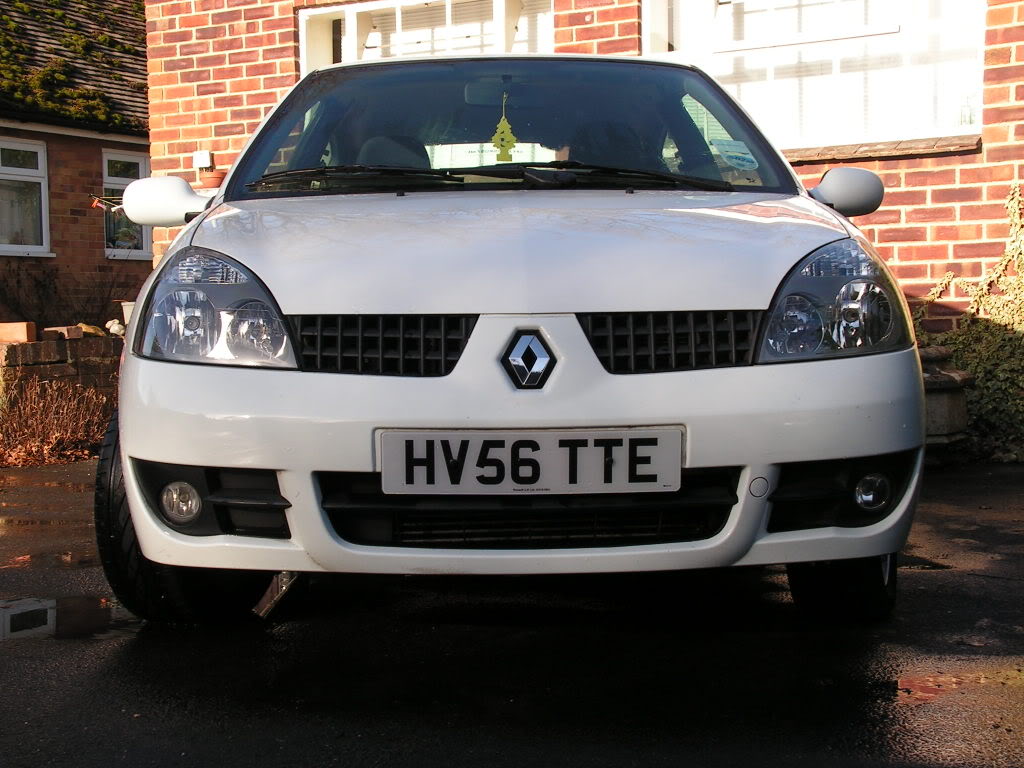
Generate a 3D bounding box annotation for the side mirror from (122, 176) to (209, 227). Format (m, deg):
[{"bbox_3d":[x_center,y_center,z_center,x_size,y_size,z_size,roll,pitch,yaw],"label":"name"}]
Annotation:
[{"bbox_3d":[-0.871,-0.459,4.090,0.212,0.127,0.125,-1,2,-1],"label":"side mirror"}]

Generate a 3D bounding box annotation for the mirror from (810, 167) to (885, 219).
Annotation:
[{"bbox_3d":[0.847,-0.489,4.130,0.200,0.130,0.125,-1,2,-1],"label":"mirror"}]

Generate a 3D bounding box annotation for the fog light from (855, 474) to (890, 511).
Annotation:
[{"bbox_3d":[0.680,0.205,3.070,0.073,0.078,0.055,-1,2,-1],"label":"fog light"}]

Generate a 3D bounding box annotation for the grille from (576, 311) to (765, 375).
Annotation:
[{"bbox_3d":[0.283,-0.074,2.910,0.337,0.114,0.075,-1,-6,-1],"label":"grille"}]

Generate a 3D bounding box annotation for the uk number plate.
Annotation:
[{"bbox_3d":[0.034,0.135,2.824,0.520,0.111,0.015,-1,10,-1],"label":"uk number plate"}]

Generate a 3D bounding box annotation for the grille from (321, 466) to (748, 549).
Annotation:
[{"bbox_3d":[0.031,0.223,2.885,0.745,0.140,0.090,-1,2,-1],"label":"grille"}]

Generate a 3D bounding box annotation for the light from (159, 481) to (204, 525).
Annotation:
[{"bbox_3d":[-0.618,0.221,3.040,0.077,0.080,0.055,-1,2,-1],"label":"light"}]

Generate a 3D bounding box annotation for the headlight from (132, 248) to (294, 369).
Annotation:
[{"bbox_3d":[-0.552,-0.144,3.060,0.350,0.235,0.310,-1,2,-1],"label":"headlight"}]

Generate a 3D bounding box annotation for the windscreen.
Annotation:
[{"bbox_3d":[0.000,-0.627,4.130,1.410,0.150,0.840,-1,36,-1],"label":"windscreen"}]

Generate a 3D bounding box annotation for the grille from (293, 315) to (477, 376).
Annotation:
[{"bbox_3d":[-0.229,-0.069,2.895,0.339,0.112,0.075,-1,-6,-1],"label":"grille"}]

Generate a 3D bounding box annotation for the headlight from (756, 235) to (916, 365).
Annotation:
[{"bbox_3d":[0.608,-0.155,3.085,0.345,0.235,0.310,-1,2,-1],"label":"headlight"}]

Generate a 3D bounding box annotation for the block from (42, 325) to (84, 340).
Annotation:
[{"bbox_3d":[-2.511,-0.285,9.100,0.215,0.068,0.105,1,3,35],"label":"block"}]

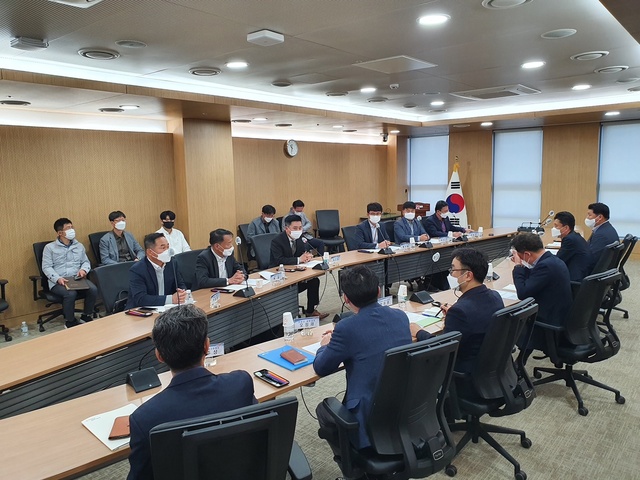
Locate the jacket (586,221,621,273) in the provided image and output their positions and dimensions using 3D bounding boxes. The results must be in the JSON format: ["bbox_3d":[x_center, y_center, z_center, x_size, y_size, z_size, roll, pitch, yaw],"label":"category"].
[{"bbox_3d":[3.063,0.135,5.249,0.400,0.620,0.470,6,11,42],"label":"jacket"}]

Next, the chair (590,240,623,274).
[{"bbox_3d":[2.691,0.505,4.866,0.640,0.970,0.640,-9,11,-43],"label":"chair"}]

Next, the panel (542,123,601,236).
[{"bbox_3d":[4.945,-0.972,9.541,1.030,2.540,0.120,6,11,41],"label":"panel"}]

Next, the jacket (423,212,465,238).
[{"bbox_3d":[1.866,-0.103,7.342,0.500,0.630,0.480,-7,10,-37],"label":"jacket"}]

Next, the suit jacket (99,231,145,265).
[{"bbox_3d":[-2.407,0.184,5.807,0.520,0.600,0.420,-6,9,-30],"label":"suit jacket"}]

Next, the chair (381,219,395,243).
[{"bbox_3d":[1.237,0.220,7.082,0.620,1.010,0.640,7,11,44],"label":"chair"}]

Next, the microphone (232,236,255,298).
[{"bbox_3d":[-0.628,0.226,3.992,0.190,0.470,0.130,6,11,41],"label":"microphone"}]

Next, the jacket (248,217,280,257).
[{"bbox_3d":[-0.836,-0.046,7.296,0.520,0.600,0.400,-5,9,-24],"label":"jacket"}]

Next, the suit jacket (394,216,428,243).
[{"bbox_3d":[1.273,-0.027,6.895,0.500,0.630,0.480,-5,9,-27],"label":"suit jacket"}]

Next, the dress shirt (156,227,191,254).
[{"bbox_3d":[-1.961,0.106,6.301,0.520,0.600,0.400,-5,9,-25],"label":"dress shirt"}]

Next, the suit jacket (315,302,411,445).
[{"bbox_3d":[0.212,0.601,2.398,0.500,0.640,0.430,-5,9,-28],"label":"suit jacket"}]

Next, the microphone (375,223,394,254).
[{"bbox_3d":[0.797,-0.018,5.874,0.150,0.310,0.340,-4,8,-21],"label":"microphone"}]

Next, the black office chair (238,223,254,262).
[{"bbox_3d":[-0.834,0.249,7.207,0.660,0.970,0.660,4,9,32],"label":"black office chair"}]

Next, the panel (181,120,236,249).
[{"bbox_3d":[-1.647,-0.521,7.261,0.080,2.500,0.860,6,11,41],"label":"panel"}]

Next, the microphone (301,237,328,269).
[{"bbox_3d":[-0.076,0.137,5.106,0.330,0.280,0.130,5,10,39],"label":"microphone"}]

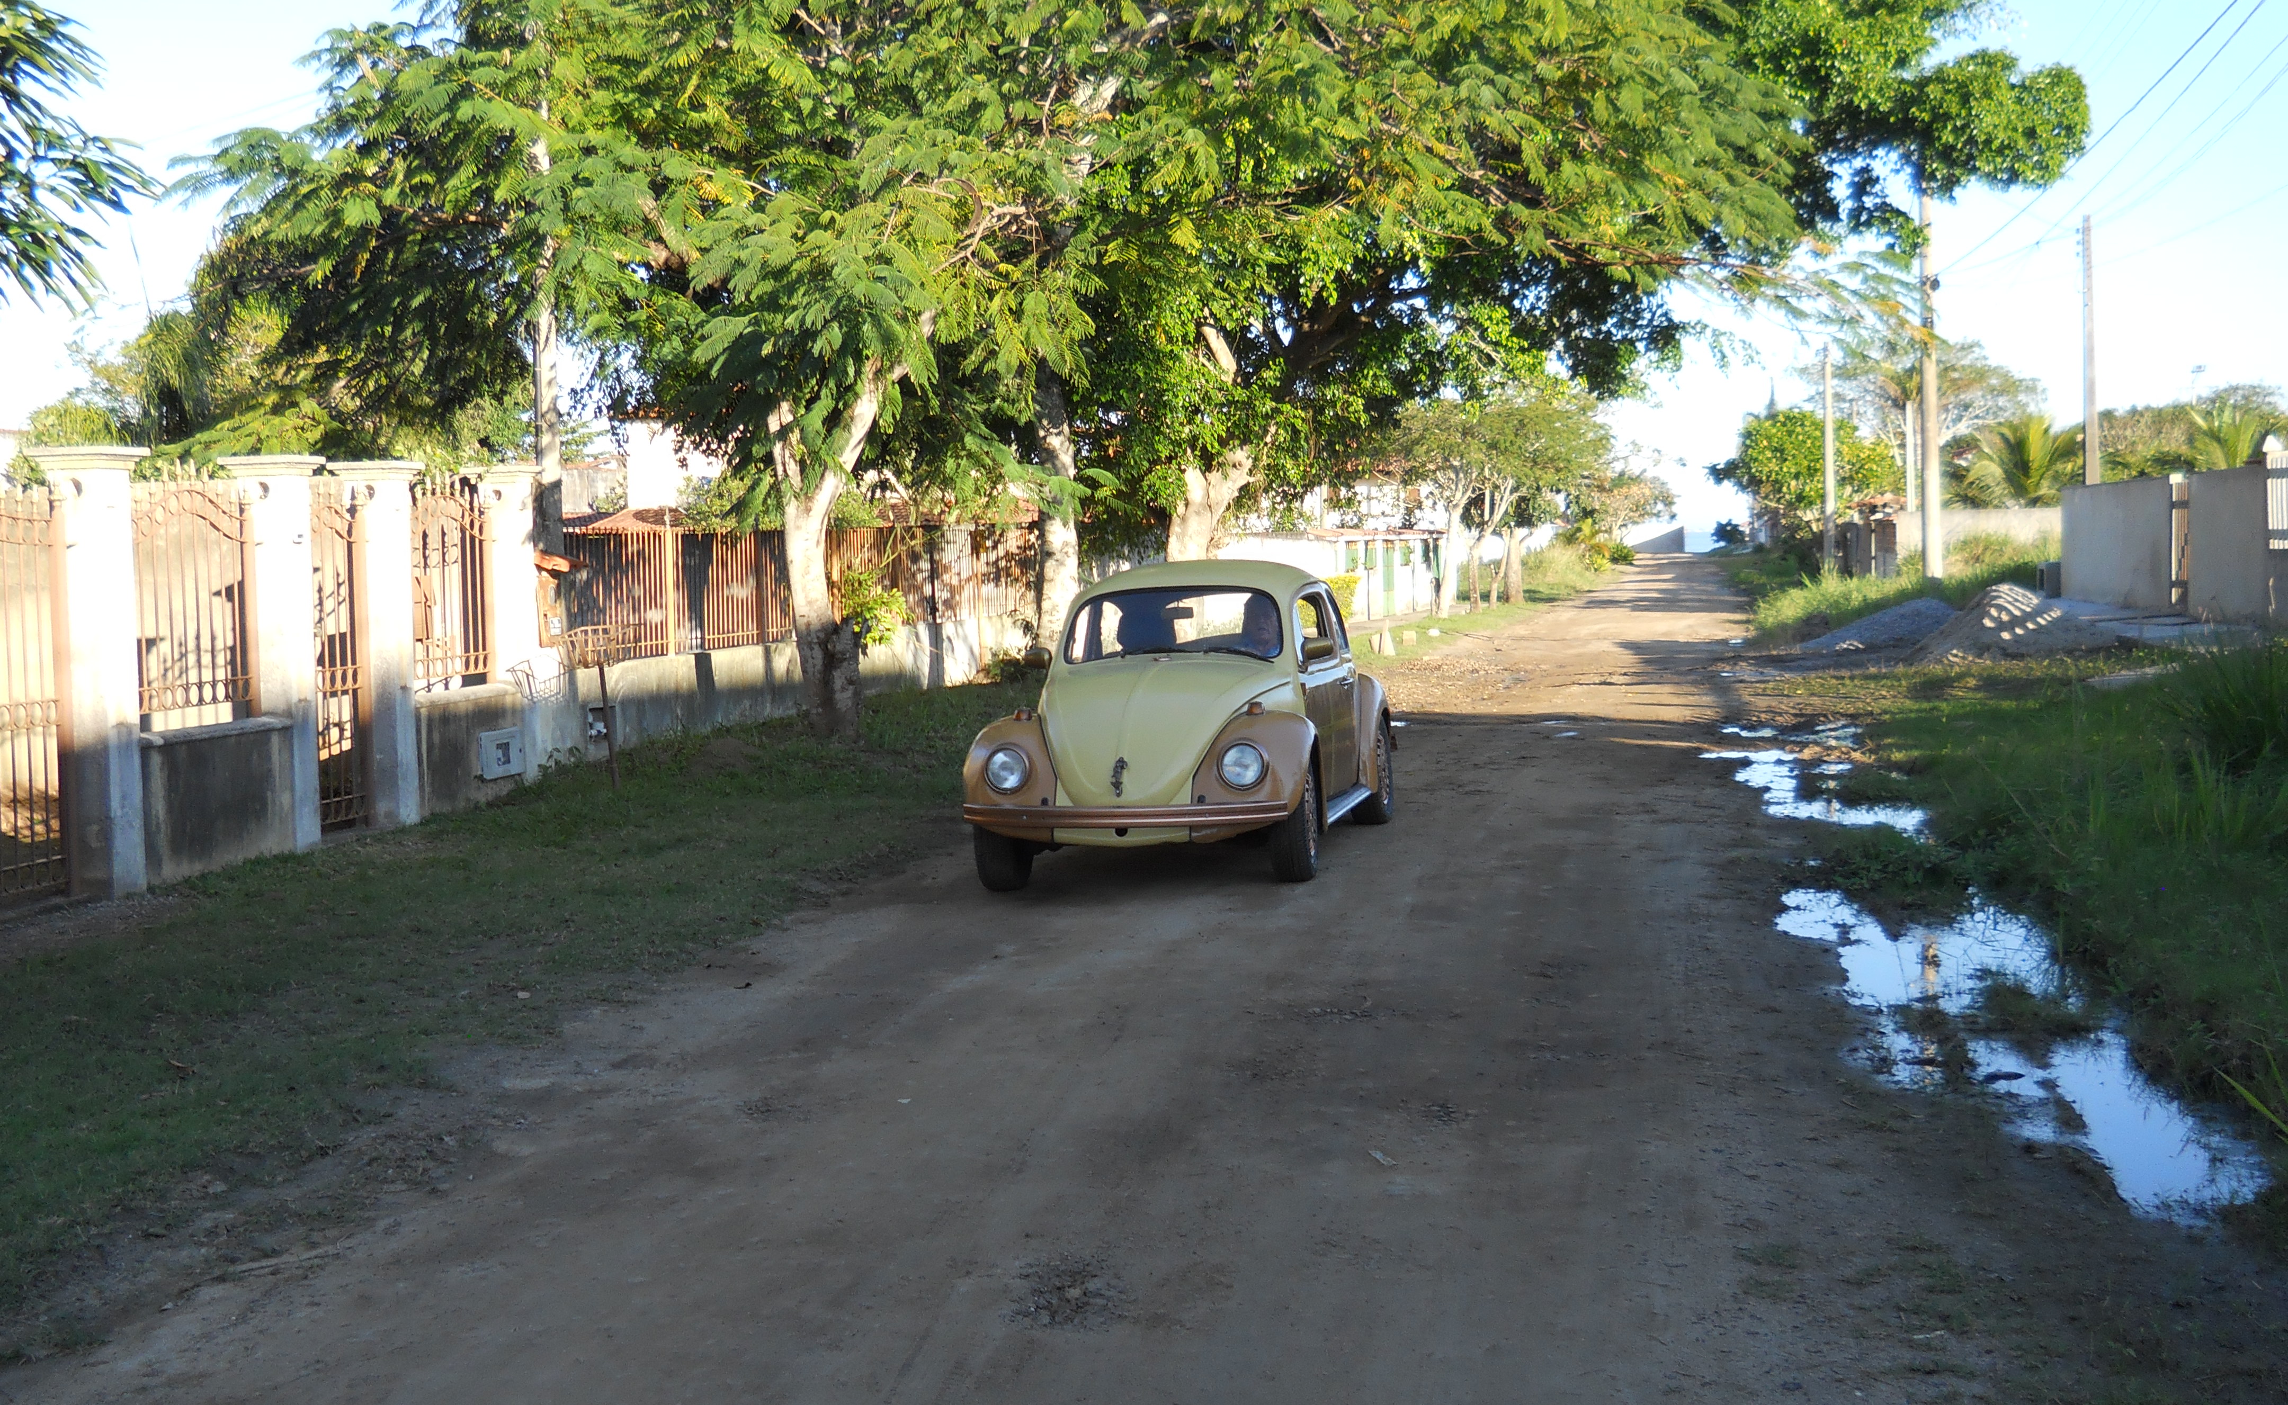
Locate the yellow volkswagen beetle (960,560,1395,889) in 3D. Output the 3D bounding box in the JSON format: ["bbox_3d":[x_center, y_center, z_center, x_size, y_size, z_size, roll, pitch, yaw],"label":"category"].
[{"bbox_3d":[0.278,0.030,12.100,1.560,1.480,4.050,-1,4,13],"label":"yellow volkswagen beetle"}]

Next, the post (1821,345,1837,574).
[{"bbox_3d":[22.120,-7.850,79.000,0.290,7.600,0.290,-1,4,0],"label":"post"}]

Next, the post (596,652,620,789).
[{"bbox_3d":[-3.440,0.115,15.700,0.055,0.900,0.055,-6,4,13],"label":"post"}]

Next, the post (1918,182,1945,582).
[{"bbox_3d":[14.810,-6.070,46.000,0.320,7.900,0.320,-1,4,0],"label":"post"}]

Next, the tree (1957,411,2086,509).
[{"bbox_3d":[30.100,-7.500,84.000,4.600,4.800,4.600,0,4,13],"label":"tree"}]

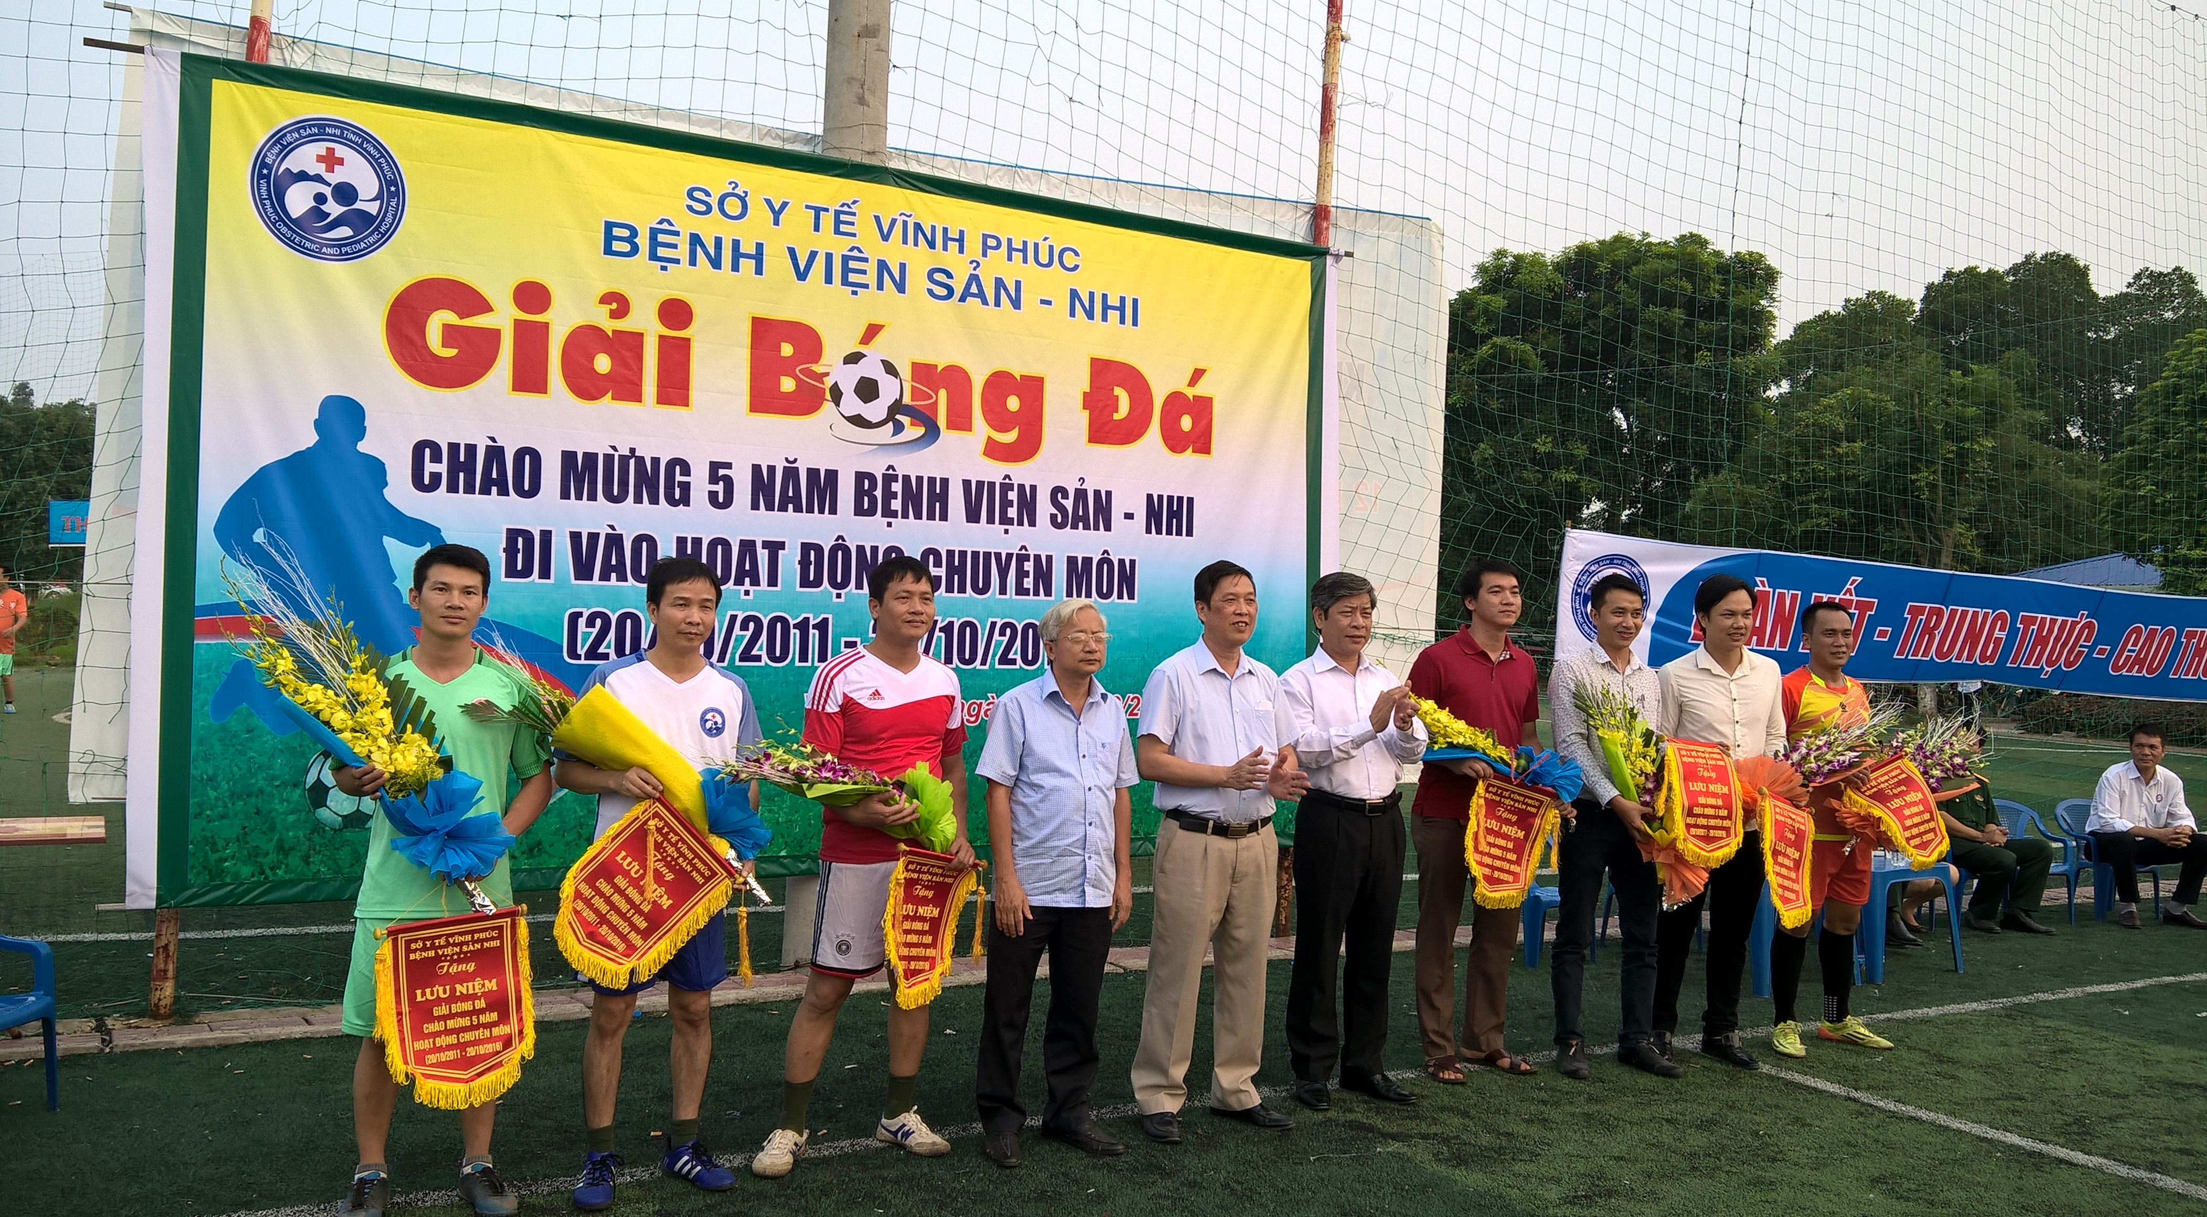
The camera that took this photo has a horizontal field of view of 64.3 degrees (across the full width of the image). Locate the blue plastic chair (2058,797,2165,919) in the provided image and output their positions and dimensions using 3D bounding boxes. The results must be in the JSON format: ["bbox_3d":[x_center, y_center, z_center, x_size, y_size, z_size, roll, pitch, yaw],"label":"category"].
[{"bbox_3d":[6.135,1.507,10.684,0.540,0.720,0.520,3,-1,-18],"label":"blue plastic chair"}]

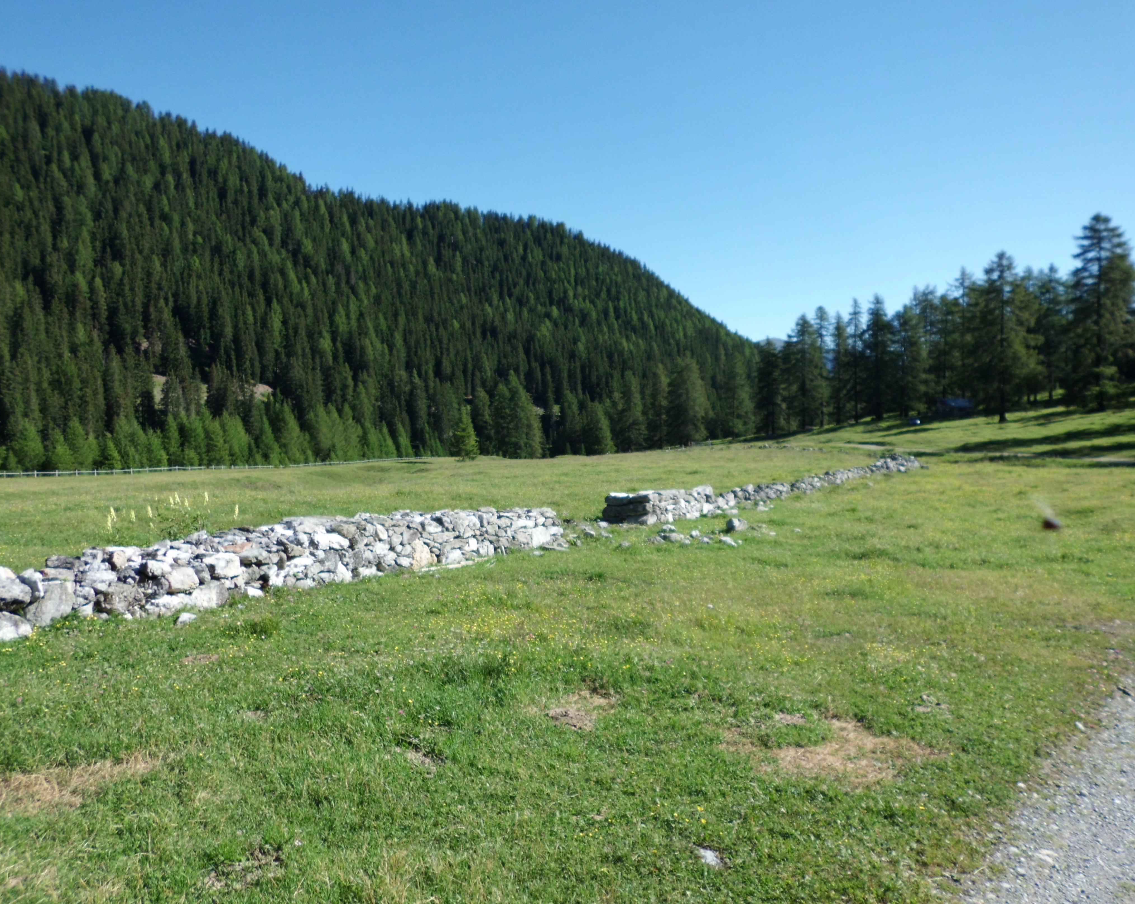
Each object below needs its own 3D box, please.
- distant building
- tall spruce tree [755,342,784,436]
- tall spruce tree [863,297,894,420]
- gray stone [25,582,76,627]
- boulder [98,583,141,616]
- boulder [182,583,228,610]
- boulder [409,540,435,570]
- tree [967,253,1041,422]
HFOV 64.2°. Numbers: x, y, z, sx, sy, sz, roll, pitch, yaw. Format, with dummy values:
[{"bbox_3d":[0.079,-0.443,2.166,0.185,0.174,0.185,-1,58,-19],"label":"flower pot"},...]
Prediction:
[{"bbox_3d":[66.263,-7.739,155.000,5.600,3.400,5.000,0,1,0],"label":"distant building"},{"bbox_3d":[40.160,-12.544,180.000,5.448,18.535,5.448,0,1,0],"label":"tall spruce tree"},{"bbox_3d":[50.878,-15.317,148.000,4.778,20.320,4.778,0,1,0],"label":"tall spruce tree"},{"bbox_3d":[-4.601,1.352,8.050,0.340,0.400,0.420,0,1,28],"label":"gray stone"},{"bbox_3d":[-4.233,1.392,8.550,0.330,0.300,0.390,0,1,28],"label":"boulder"},{"bbox_3d":[-3.610,1.445,9.050,0.340,0.280,0.440,0,1,28],"label":"boulder"},{"bbox_3d":[-1.922,1.367,12.000,0.300,0.390,0.350,0,1,28],"label":"boulder"},{"bbox_3d":[55.443,-14.533,115.000,9.050,21.531,9.050,0,1,0],"label":"tree"}]

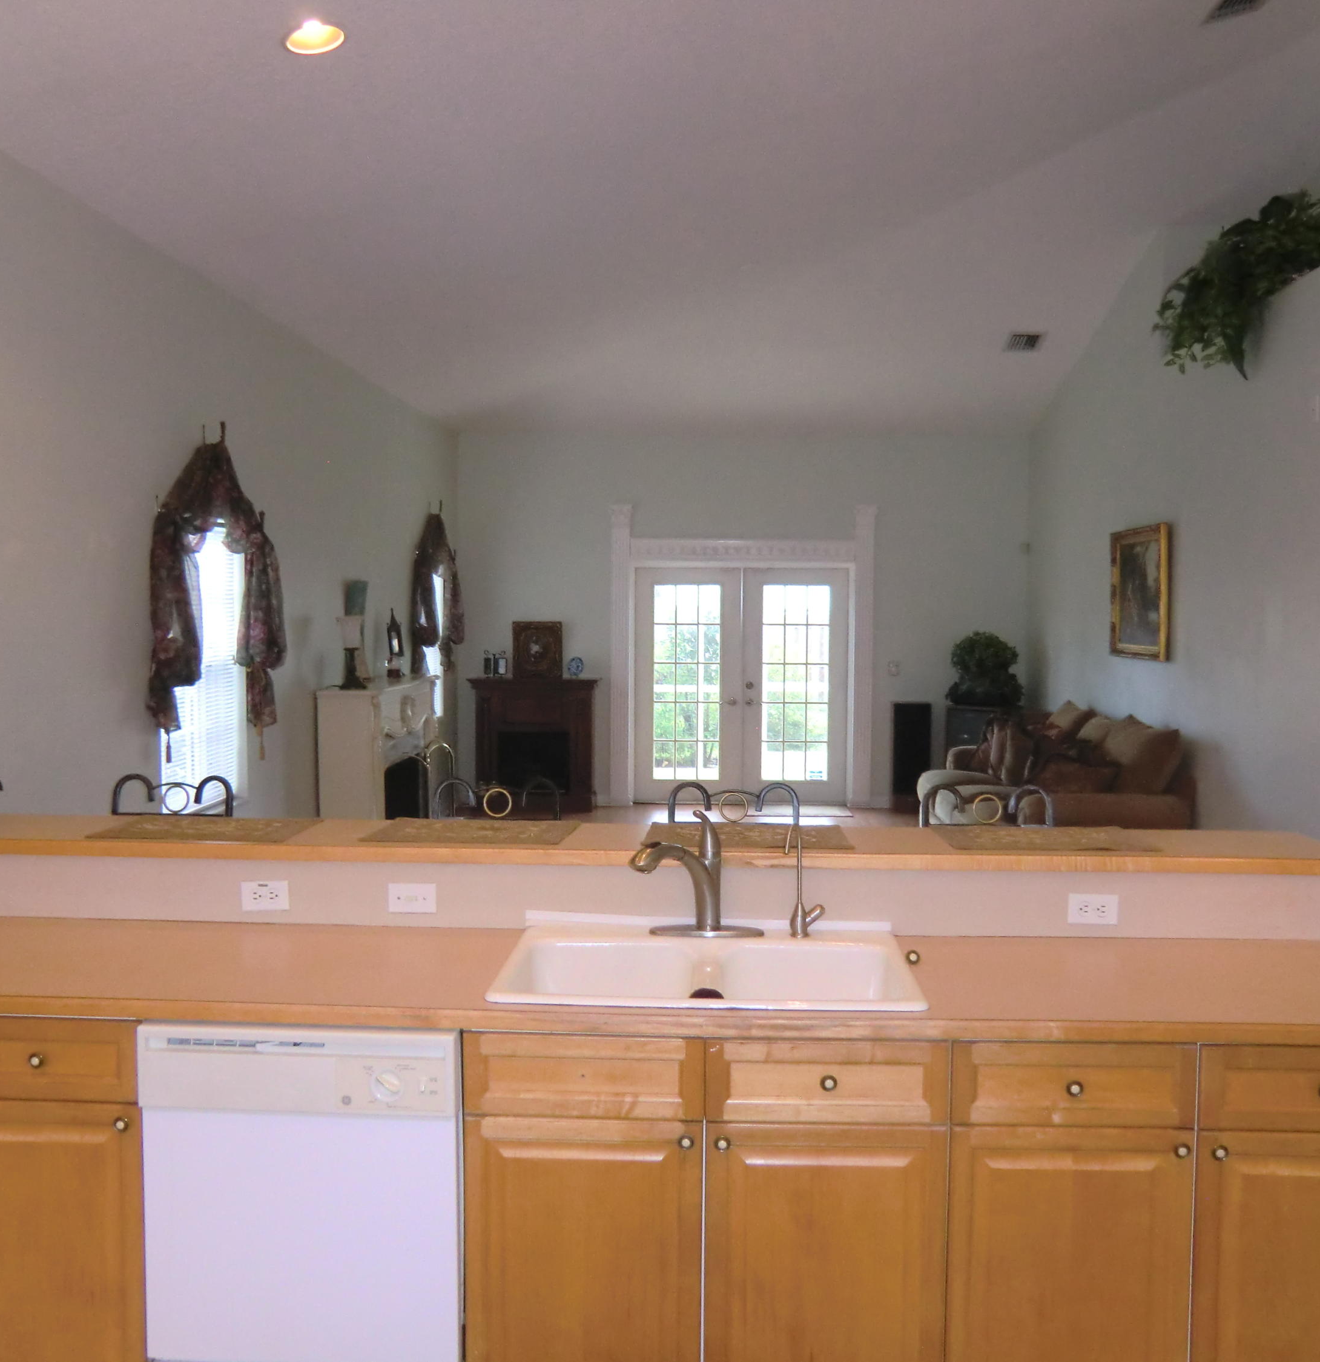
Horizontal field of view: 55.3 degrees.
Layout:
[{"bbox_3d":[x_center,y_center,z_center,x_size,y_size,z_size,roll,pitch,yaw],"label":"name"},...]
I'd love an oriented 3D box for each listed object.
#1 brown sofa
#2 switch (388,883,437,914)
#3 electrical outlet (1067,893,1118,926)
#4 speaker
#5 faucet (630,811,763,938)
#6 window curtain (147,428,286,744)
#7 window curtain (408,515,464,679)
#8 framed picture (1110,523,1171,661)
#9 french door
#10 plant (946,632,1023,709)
[{"bbox_3d":[2.306,0.740,7.905,1.140,1.000,2.420,0,3,4],"label":"brown sofa"},{"bbox_3d":[-0.580,0.511,2.950,0.112,0.070,0.011,1,4,3],"label":"switch"},{"bbox_3d":[1.000,0.527,2.904,0.114,0.071,0.010,1,4,3],"label":"electrical outlet"},{"bbox_3d":[2.055,0.608,10.290,0.300,0.885,0.330,1,4,3],"label":"speaker"},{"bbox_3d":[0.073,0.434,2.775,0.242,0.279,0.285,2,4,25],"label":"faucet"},{"bbox_3d":[-1.981,-0.464,5.801,0.200,1.380,1.210,0,3,4],"label":"window curtain"},{"bbox_3d":[-1.699,-0.656,9.636,0.170,1.230,1.280,1,4,3],"label":"window curtain"},{"bbox_3d":[2.875,-0.526,7.555,0.055,0.775,0.950,1,4,3],"label":"framed picture"},{"bbox_3d":[0.700,0.053,10.805,1.811,2.061,0.060,0,3,4],"label":"french door"},{"bbox_3d":[2.594,-0.098,10.135,0.593,0.597,0.550,0,3,4],"label":"plant"}]

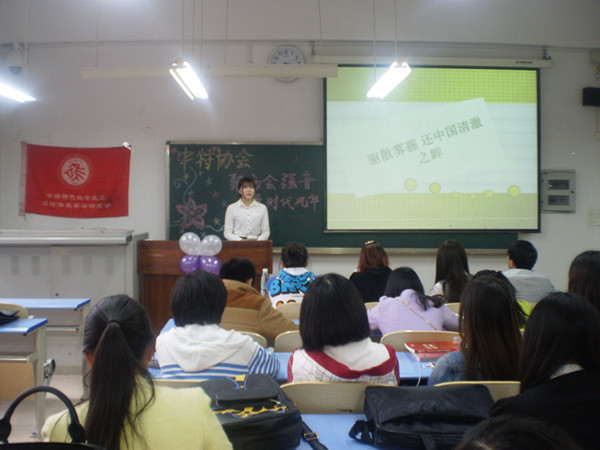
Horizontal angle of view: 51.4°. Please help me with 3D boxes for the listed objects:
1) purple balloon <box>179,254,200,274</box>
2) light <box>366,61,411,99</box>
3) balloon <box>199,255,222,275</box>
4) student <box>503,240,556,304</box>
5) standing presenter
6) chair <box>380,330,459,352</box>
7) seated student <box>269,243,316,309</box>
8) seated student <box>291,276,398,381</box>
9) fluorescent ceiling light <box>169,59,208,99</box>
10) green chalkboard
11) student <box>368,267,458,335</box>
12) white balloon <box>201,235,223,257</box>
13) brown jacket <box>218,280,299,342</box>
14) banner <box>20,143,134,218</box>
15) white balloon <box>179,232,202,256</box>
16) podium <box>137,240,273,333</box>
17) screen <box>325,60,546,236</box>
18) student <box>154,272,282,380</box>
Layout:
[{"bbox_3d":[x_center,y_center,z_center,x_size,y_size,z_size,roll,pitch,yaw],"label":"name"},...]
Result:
[{"bbox_3d":[-0.941,0.349,5.350,0.185,0.190,0.185,0,2,-3],"label":"purple balloon"},{"bbox_3d":[0.684,-1.113,4.850,0.170,0.090,1.260,0,2,-3],"label":"light"},{"bbox_3d":[-0.759,0.349,5.350,0.190,0.190,0.190,0,2,-3],"label":"balloon"},{"bbox_3d":[1.471,0.706,4.300,0.460,1.230,0.680,0,2,-13],"label":"student"},{"bbox_3d":[-0.517,0.347,6.150,0.470,1.620,0.300,0,2,-3],"label":"standing presenter"},{"bbox_3d":[0.665,0.938,3.500,0.430,0.800,0.480,0,1,-3],"label":"chair"},{"bbox_3d":[-0.055,0.724,4.680,0.450,1.200,0.700,0,1,-3],"label":"seated student"},{"bbox_3d":[0.159,0.775,2.450,0.440,1.200,0.660,0,2,-3],"label":"seated student"},{"bbox_3d":[-0.843,-1.113,4.850,0.170,0.090,1.260,0,2,-3],"label":"fluorescent ceiling light"},{"bbox_3d":[0.498,-0.307,7.060,4.020,1.280,0.060,0,2,-3],"label":"green chalkboard"},{"bbox_3d":[0.629,0.781,3.660,0.510,1.110,0.720,0,1,-3],"label":"student"},{"bbox_3d":[-0.744,0.174,5.260,0.185,0.185,0.185,0,1,-3],"label":"white balloon"},{"bbox_3d":[-0.280,0.577,3.580,0.540,0.600,0.450,0,1,3],"label":"brown jacket"},{"bbox_3d":[-2.484,-0.493,6.920,1.210,0.840,0.030,0,1,-3],"label":"banner"},{"bbox_3d":[-0.924,0.163,5.260,0.185,0.195,0.185,0,1,-3],"label":"white balloon"},{"bbox_3d":[-0.833,0.662,5.660,1.170,1.060,0.650,0,1,-3],"label":"podium"},{"bbox_3d":[1.497,-0.864,7.050,2.440,1.900,0.050,0,1,-3],"label":"screen"},{"bbox_3d":[-0.328,0.763,2.630,0.480,1.170,0.700,0,1,-3],"label":"student"}]

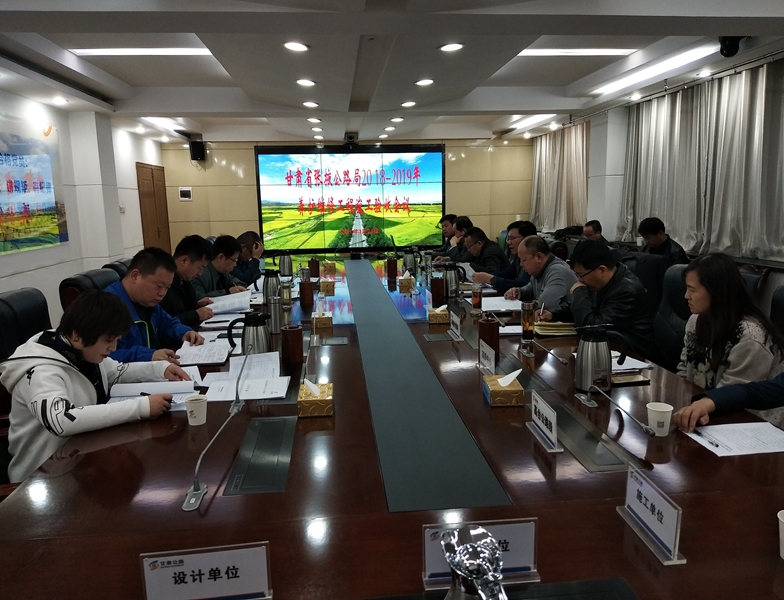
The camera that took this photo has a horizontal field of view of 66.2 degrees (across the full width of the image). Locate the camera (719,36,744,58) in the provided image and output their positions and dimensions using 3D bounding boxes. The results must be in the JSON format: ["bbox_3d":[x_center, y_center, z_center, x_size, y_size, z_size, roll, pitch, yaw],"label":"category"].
[{"bbox_3d":[2.299,-1.699,4.084,0.140,0.165,0.140,-2,9,-5],"label":"camera"}]

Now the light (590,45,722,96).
[{"bbox_3d":[2.237,-2.004,5.331,0.190,0.060,2.000,-2,9,-5],"label":"light"}]

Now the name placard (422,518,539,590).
[{"bbox_3d":[0.160,0.451,1.086,0.213,0.112,0.047,-2,9,-5],"label":"name placard"}]

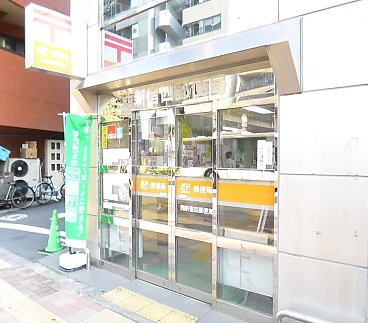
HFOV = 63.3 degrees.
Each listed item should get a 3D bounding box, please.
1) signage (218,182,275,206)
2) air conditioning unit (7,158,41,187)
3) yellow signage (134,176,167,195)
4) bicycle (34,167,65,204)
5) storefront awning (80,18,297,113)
[{"bbox_3d":[0.588,0.313,2.891,0.600,0.193,0.020,1,1,37],"label":"signage"},{"bbox_3d":[-5.332,0.548,9.806,0.340,1.280,0.945,1,1,37],"label":"air conditioning unit"},{"bbox_3d":[-0.416,0.311,3.695,0.560,0.195,0.020,1,1,37],"label":"yellow signage"},{"bbox_3d":[-4.340,0.840,10.151,0.570,1.100,1.750,0,1,22],"label":"bicycle"},{"bbox_3d":[-0.296,-0.908,3.307,3.020,0.640,0.310,1,1,37],"label":"storefront awning"}]

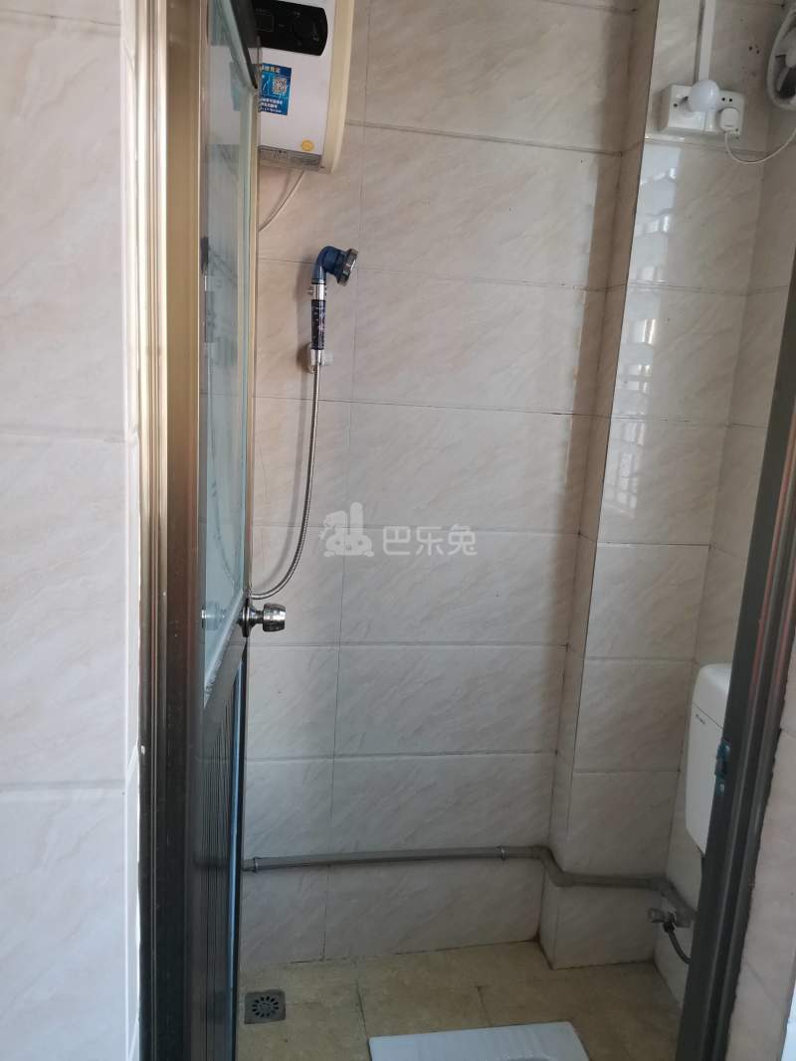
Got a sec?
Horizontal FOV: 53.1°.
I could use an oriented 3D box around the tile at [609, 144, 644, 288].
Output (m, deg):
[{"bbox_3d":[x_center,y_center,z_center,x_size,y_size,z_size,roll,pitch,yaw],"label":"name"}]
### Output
[{"bbox_3d":[0.526,-0.720,1.840,0.010,0.300,0.112,1,12,-10],"label":"tile"}]

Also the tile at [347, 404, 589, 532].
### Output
[{"bbox_3d":[0.176,-0.146,1.948,0.600,0.300,0.010,1,11,-10],"label":"tile"}]

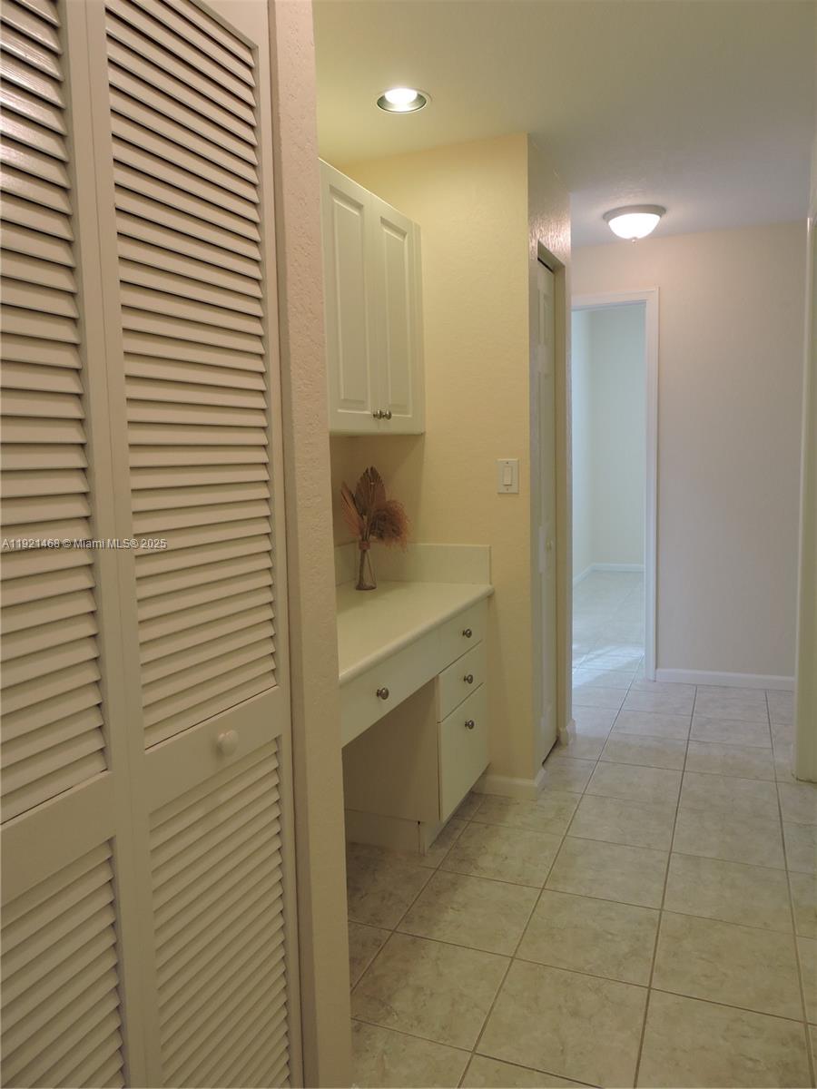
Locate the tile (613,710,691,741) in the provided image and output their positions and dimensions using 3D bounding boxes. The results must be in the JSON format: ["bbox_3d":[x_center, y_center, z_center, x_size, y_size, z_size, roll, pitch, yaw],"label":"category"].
[{"bbox_3d":[1.156,0.859,3.583,0.331,0.010,0.331,0,7,23],"label":"tile"}]

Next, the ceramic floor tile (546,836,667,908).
[{"bbox_3d":[0.626,1.019,2.354,0.331,0.010,0.331,0,7,23],"label":"ceramic floor tile"}]

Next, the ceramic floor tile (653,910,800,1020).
[{"bbox_3d":[0.808,1.063,1.919,0.334,0.010,0.334,0,7,23],"label":"ceramic floor tile"}]

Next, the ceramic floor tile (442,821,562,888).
[{"bbox_3d":[0.317,1.018,2.495,0.334,0.010,0.334,0,7,23],"label":"ceramic floor tile"}]

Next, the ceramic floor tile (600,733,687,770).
[{"bbox_3d":[1.028,0.903,3.290,0.334,0.010,0.334,0,7,23],"label":"ceramic floor tile"}]

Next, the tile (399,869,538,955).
[{"bbox_3d":[0.184,1.056,2.180,0.331,0.010,0.331,0,7,23],"label":"tile"}]

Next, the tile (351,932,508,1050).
[{"bbox_3d":[0.051,1.097,1.876,0.334,0.010,0.334,0,7,23],"label":"tile"}]

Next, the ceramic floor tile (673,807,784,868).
[{"bbox_3d":[1.073,0.984,2.537,0.334,0.010,0.334,0,7,23],"label":"ceramic floor tile"}]

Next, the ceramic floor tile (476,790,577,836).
[{"bbox_3d":[0.449,0.976,2.794,0.331,0.010,0.331,0,7,23],"label":"ceramic floor tile"}]

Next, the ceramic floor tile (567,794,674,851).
[{"bbox_3d":[0.762,0.981,2.671,0.334,0.010,0.334,0,7,23],"label":"ceramic floor tile"}]

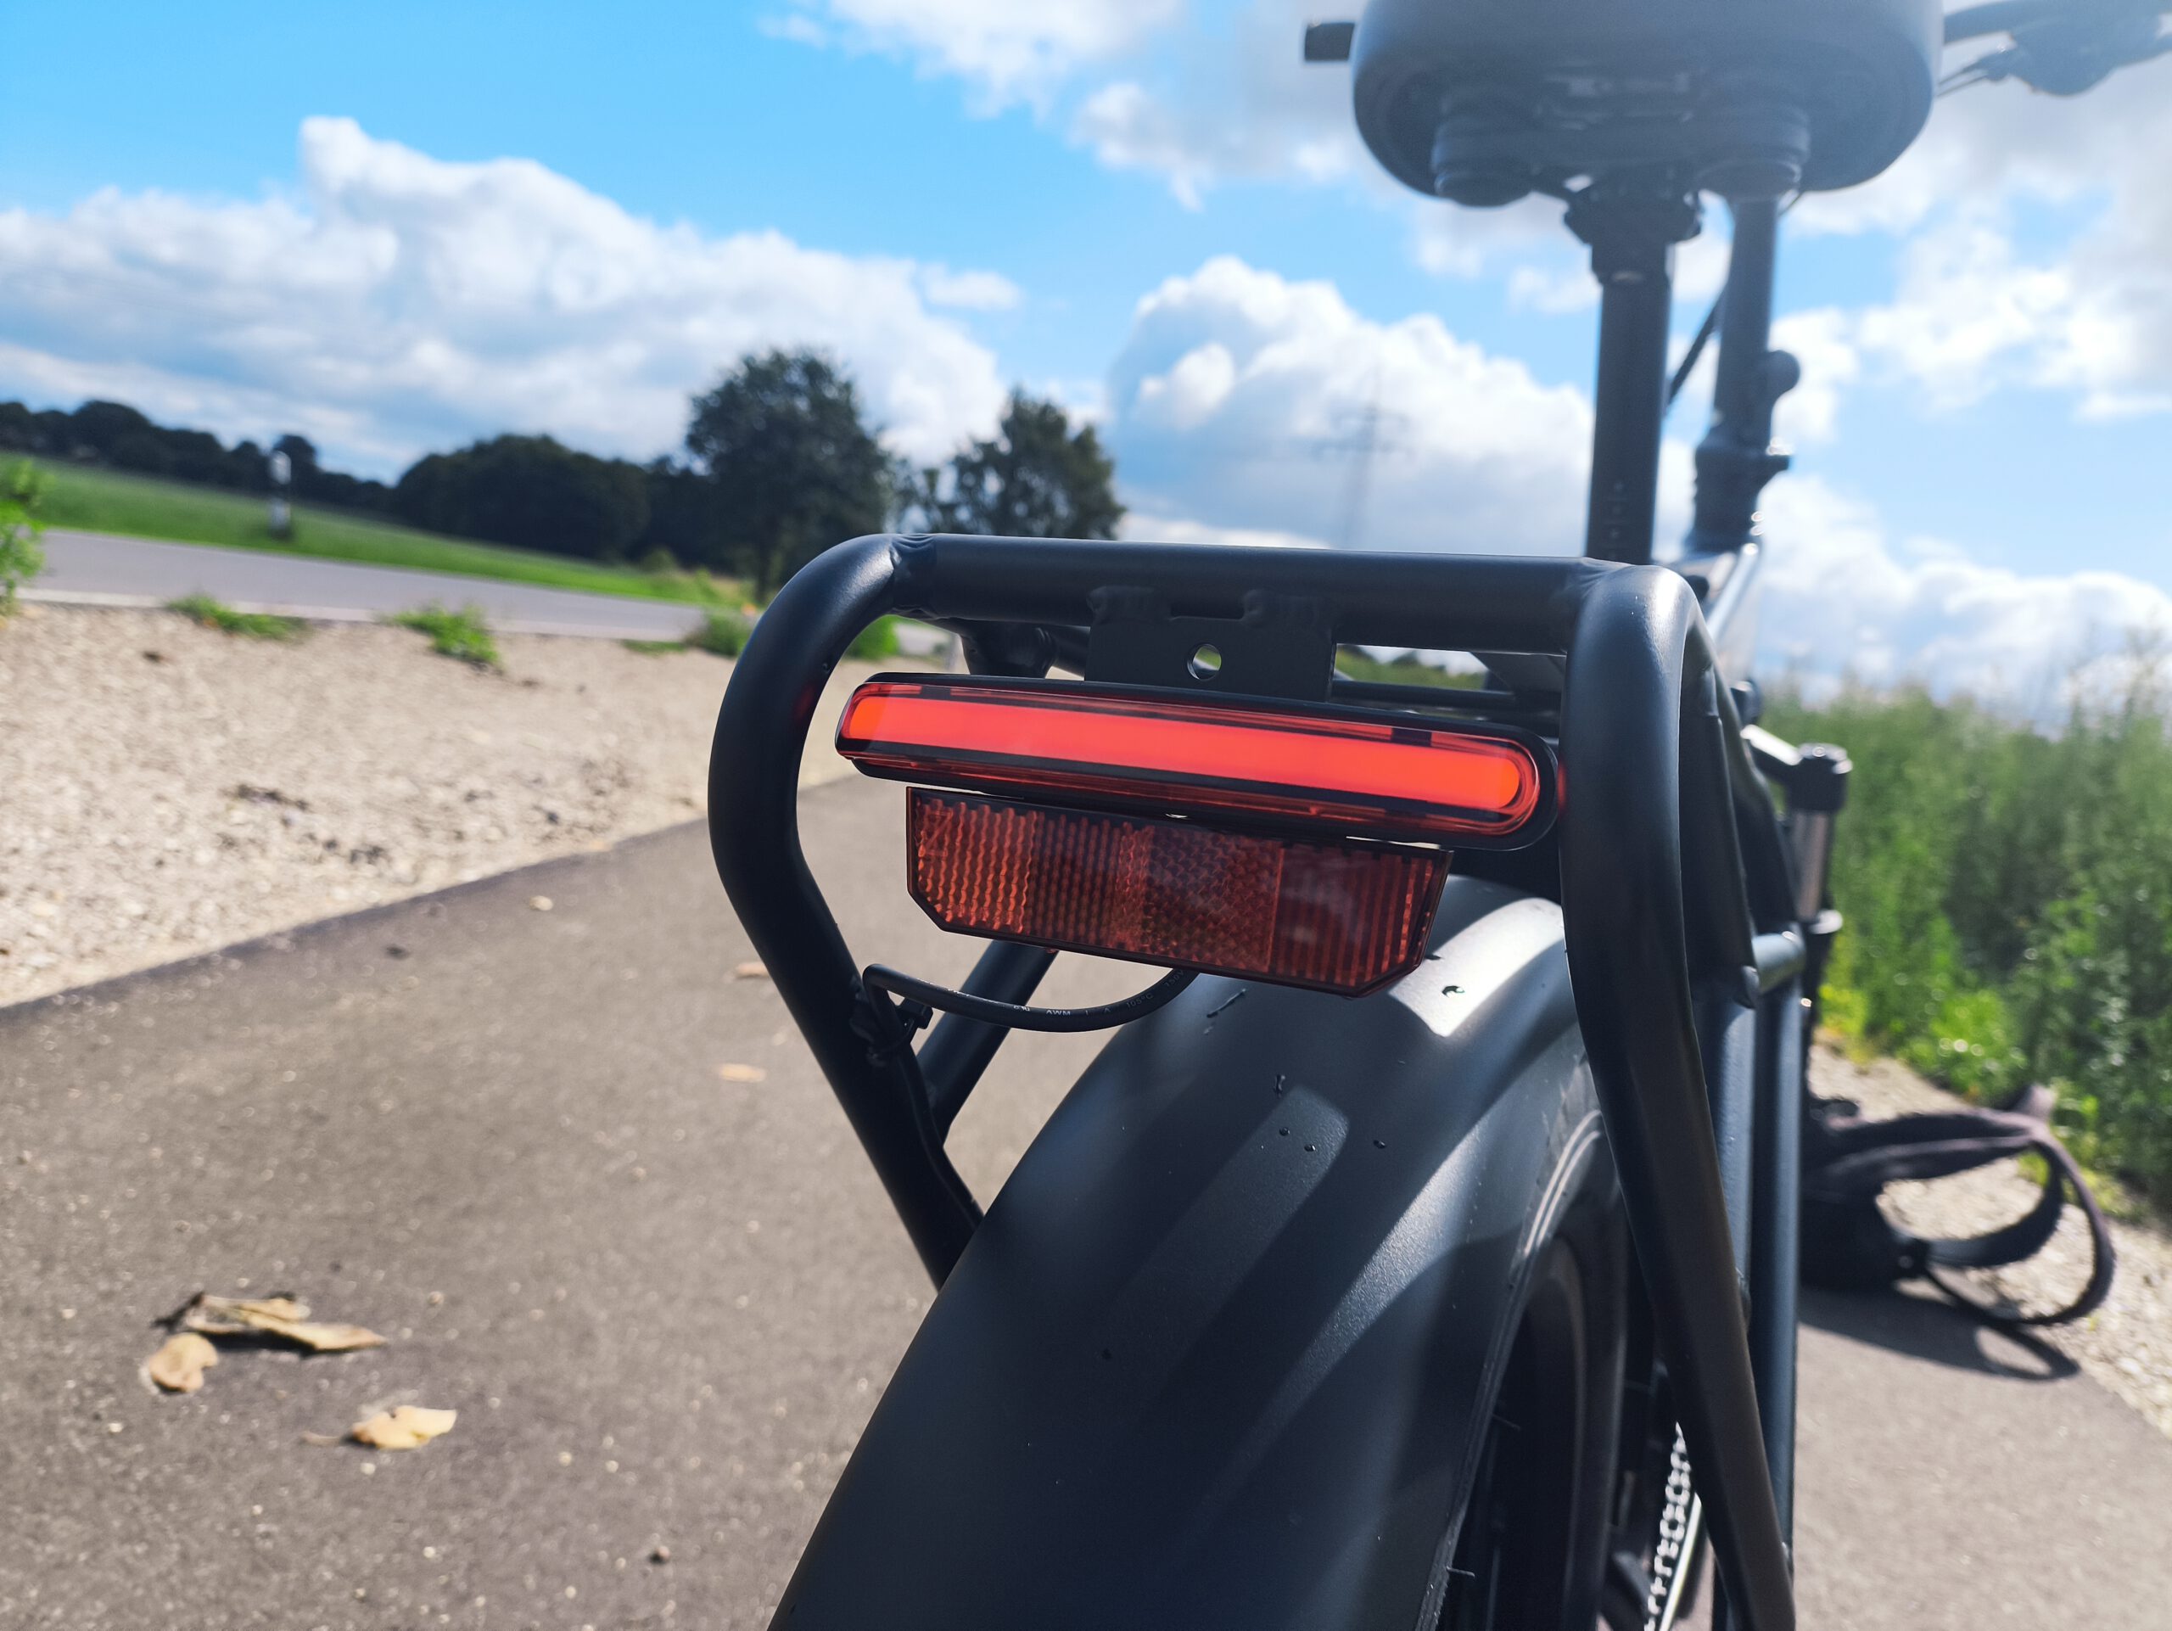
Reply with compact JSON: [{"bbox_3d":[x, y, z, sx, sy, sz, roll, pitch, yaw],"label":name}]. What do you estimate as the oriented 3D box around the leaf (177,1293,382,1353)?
[{"bbox_3d":[-0.615,0.388,1.201,0.148,0.024,0.056,8,7,-12],"label":"leaf"}]

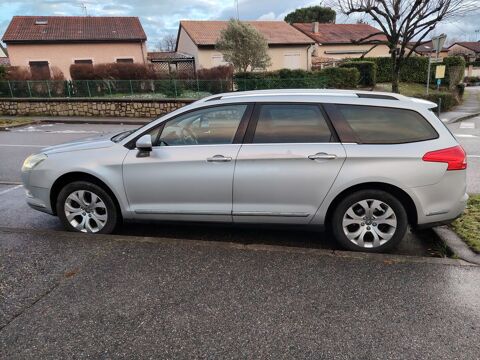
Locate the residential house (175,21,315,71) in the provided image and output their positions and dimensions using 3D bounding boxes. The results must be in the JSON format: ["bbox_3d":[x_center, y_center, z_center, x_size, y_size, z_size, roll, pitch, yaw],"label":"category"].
[{"bbox_3d":[-0.202,-10.916,29.021,9.340,5.470,9.600,-9,18,-18],"label":"residential house"}]

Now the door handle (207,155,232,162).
[{"bbox_3d":[-0.184,-0.197,3.029,0.230,0.055,0.050,1,17,9],"label":"door handle"}]

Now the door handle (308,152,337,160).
[{"bbox_3d":[0.712,-0.205,2.873,0.230,0.055,0.050,1,17,9],"label":"door handle"}]

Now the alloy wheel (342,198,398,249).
[{"bbox_3d":[1.189,0.378,3.086,0.475,0.475,0.180,1,17,9],"label":"alloy wheel"}]

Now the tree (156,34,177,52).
[{"bbox_3d":[-9.175,-15.255,43.439,3.800,6.890,3.800,-3,17,1],"label":"tree"}]

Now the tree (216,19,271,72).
[{"bbox_3d":[0.240,-7.327,19.720,3.200,4.080,3.200,-3,17,1],"label":"tree"}]

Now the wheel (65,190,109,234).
[{"bbox_3d":[-1.589,0.314,3.542,0.475,0.475,0.180,1,17,9],"label":"wheel"}]

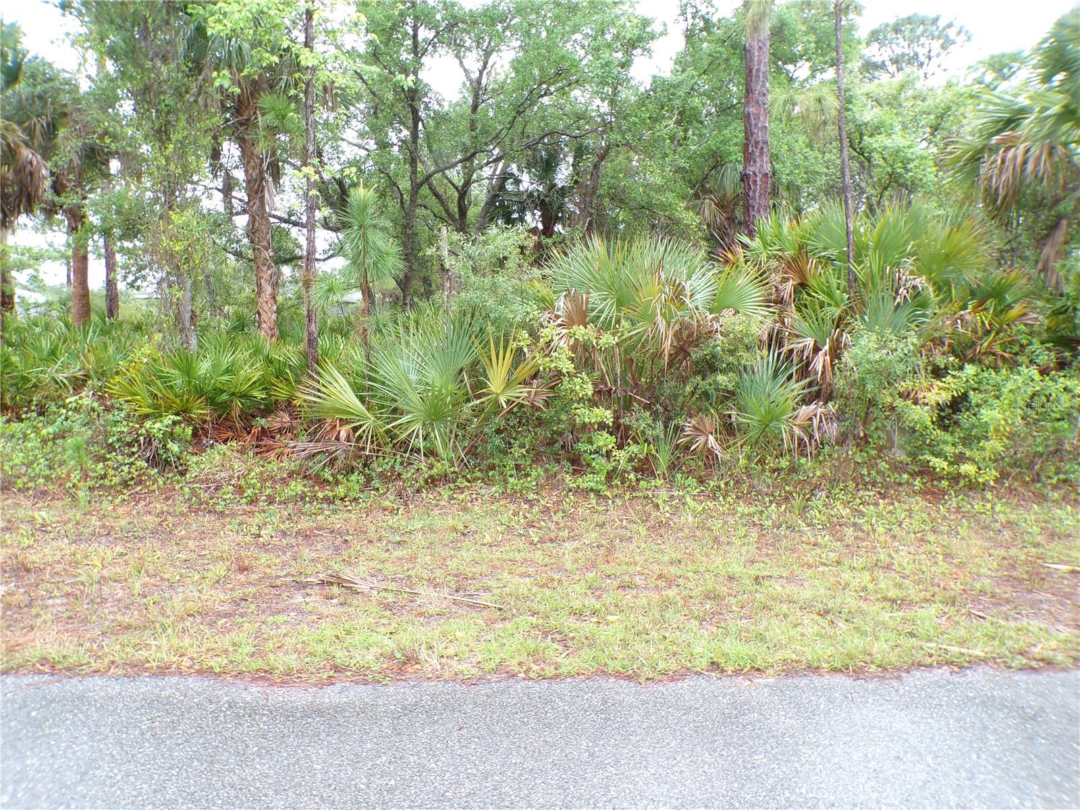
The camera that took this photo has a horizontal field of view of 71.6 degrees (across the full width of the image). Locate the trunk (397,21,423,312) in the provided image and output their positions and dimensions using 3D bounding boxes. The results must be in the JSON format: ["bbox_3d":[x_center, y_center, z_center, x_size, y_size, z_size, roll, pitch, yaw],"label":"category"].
[{"bbox_3d":[-2.922,-4.880,16.831,0.500,7.130,0.420,1,7,0],"label":"trunk"}]

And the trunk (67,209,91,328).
[{"bbox_3d":[-9.226,-2.401,15.019,0.380,3.070,0.360,2,7,0],"label":"trunk"}]

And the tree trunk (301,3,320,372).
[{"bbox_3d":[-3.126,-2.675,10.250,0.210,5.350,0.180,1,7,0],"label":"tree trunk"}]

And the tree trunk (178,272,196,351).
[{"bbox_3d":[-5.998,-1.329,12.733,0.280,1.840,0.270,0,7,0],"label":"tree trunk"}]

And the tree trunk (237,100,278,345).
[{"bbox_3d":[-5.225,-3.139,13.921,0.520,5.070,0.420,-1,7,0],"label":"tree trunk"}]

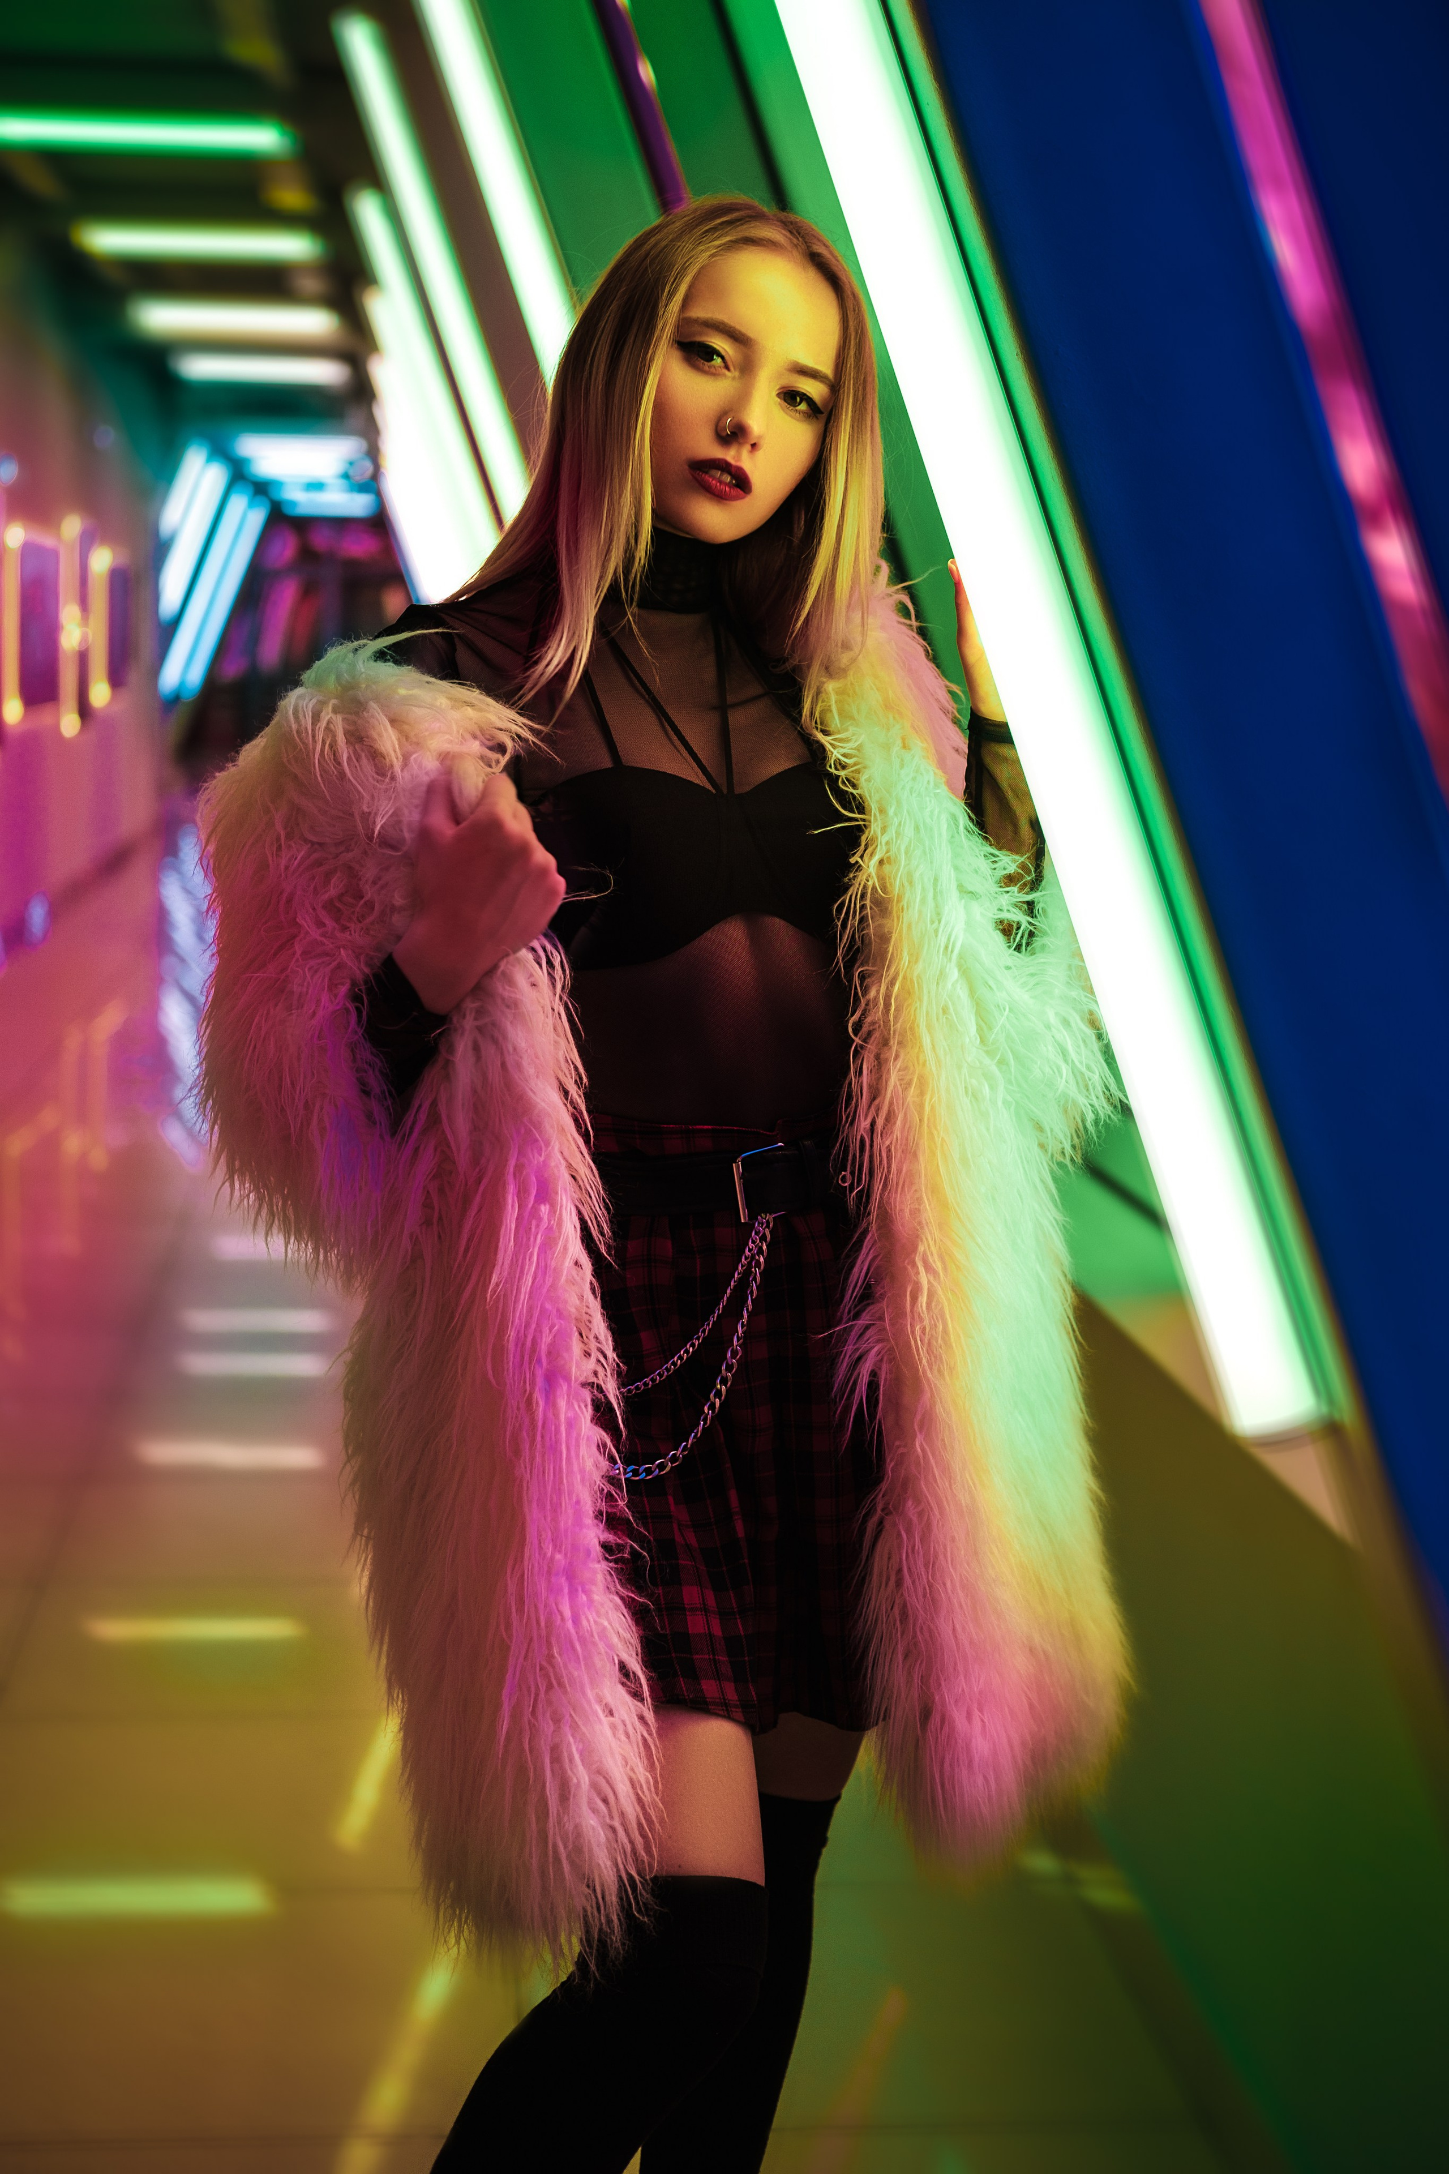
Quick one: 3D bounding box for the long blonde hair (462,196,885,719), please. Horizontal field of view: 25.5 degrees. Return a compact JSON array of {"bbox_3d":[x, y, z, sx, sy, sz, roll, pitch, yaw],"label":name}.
[{"bbox_3d":[-0.031,-0.408,2.070,0.250,0.330,0.240,6,9,-20],"label":"long blonde hair"}]

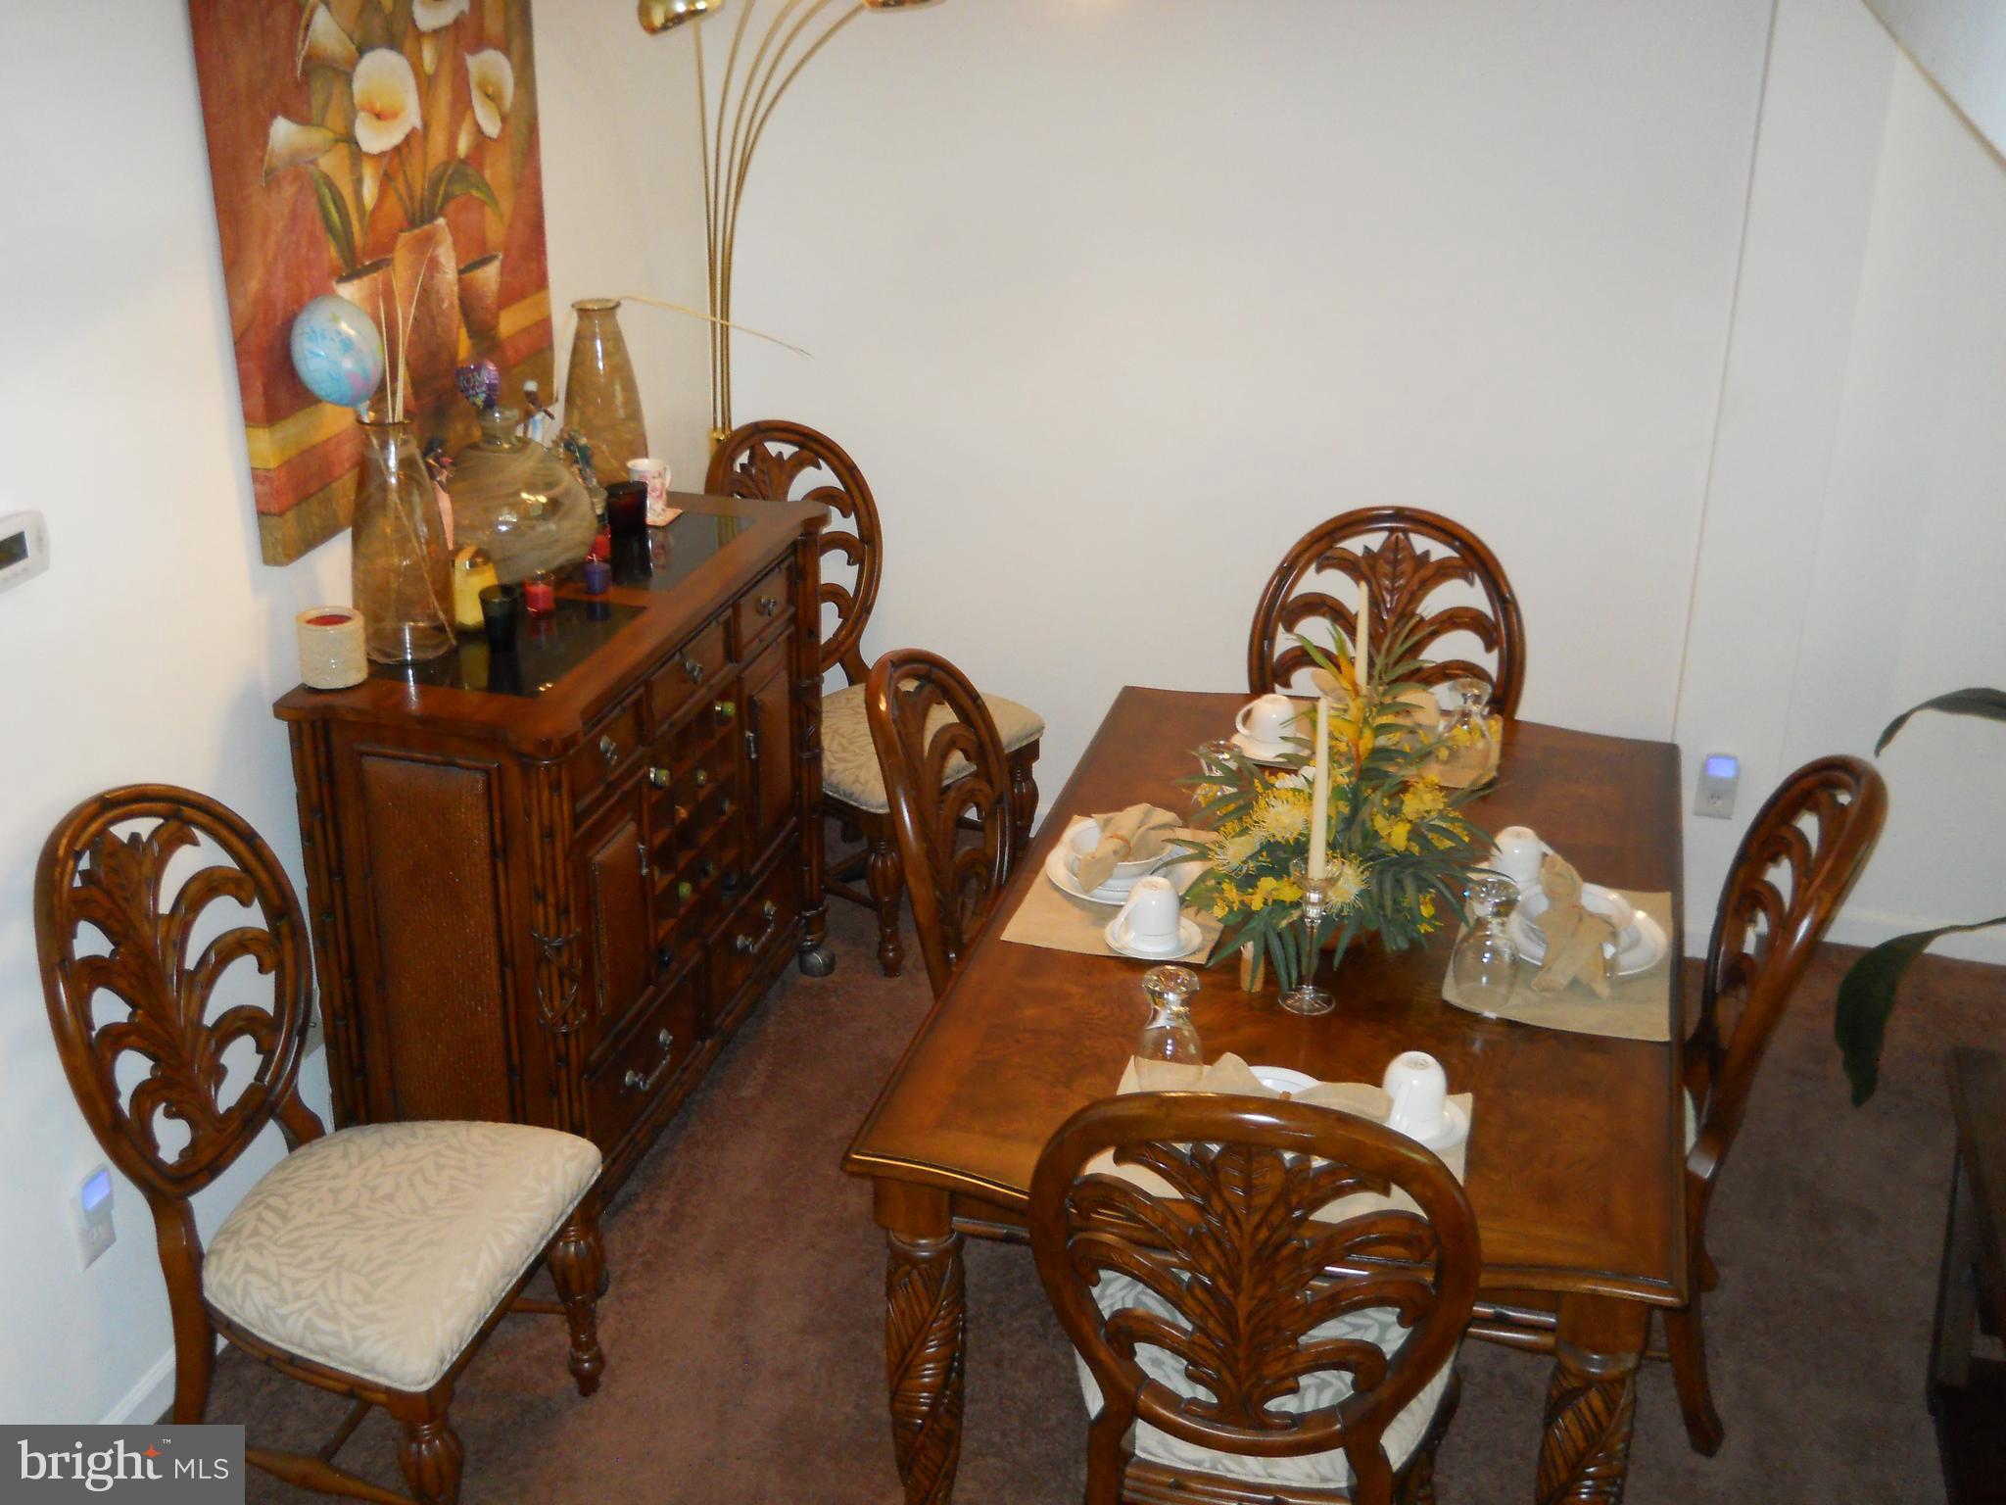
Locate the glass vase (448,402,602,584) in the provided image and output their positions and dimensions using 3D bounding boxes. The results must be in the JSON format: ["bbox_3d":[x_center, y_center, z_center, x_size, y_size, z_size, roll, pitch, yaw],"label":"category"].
[{"bbox_3d":[-0.877,-0.472,3.913,0.265,0.305,0.265,0,24,0],"label":"glass vase"}]

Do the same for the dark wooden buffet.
[{"bbox_3d":[-0.741,0.194,4.048,0.528,1.024,1.287,6,24,14],"label":"dark wooden buffet"}]

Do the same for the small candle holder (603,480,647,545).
[{"bbox_3d":[-0.730,-0.469,4.170,0.084,0.095,0.084,6,24,14],"label":"small candle holder"}]

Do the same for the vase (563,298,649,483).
[{"bbox_3d":[-0.799,-0.689,4.277,0.166,0.412,0.166,6,24,14],"label":"vase"}]

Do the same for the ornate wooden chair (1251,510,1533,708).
[{"bbox_3d":[0.695,0.132,4.117,0.536,1.082,0.609,6,24,14],"label":"ornate wooden chair"}]

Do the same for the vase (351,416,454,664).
[{"bbox_3d":[-1.000,-0.351,3.535,0.159,0.387,0.159,6,24,14],"label":"vase"}]

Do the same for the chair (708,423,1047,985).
[{"bbox_3d":[-0.303,-0.153,4.771,0.609,1.082,0.536,18,29,35],"label":"chair"}]

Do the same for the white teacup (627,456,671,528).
[{"bbox_3d":[-0.704,-0.516,4.264,0.093,0.105,0.078,6,24,14],"label":"white teacup"}]

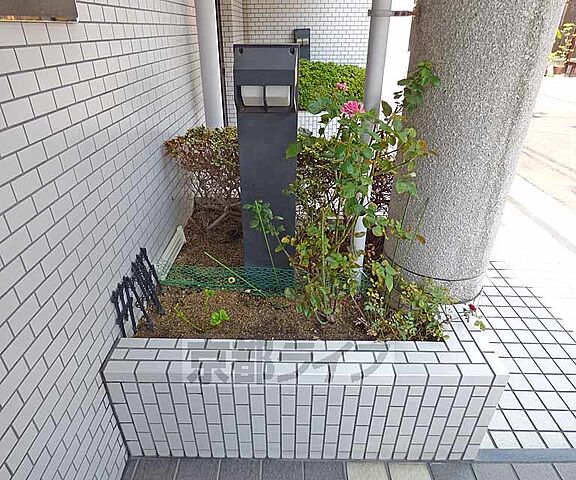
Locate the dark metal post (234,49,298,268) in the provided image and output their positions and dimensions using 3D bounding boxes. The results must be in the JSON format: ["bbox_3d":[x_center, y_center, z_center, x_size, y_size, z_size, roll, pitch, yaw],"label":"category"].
[{"bbox_3d":[-0.068,-0.222,1.320,0.205,0.910,0.155,0,29,1],"label":"dark metal post"}]

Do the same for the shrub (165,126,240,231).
[{"bbox_3d":[-0.348,-0.325,1.871,0.440,0.520,0.460,0,29,1],"label":"shrub"}]

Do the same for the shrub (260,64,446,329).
[{"bbox_3d":[0.198,-0.105,1.141,0.540,0.860,0.420,0,29,1],"label":"shrub"}]

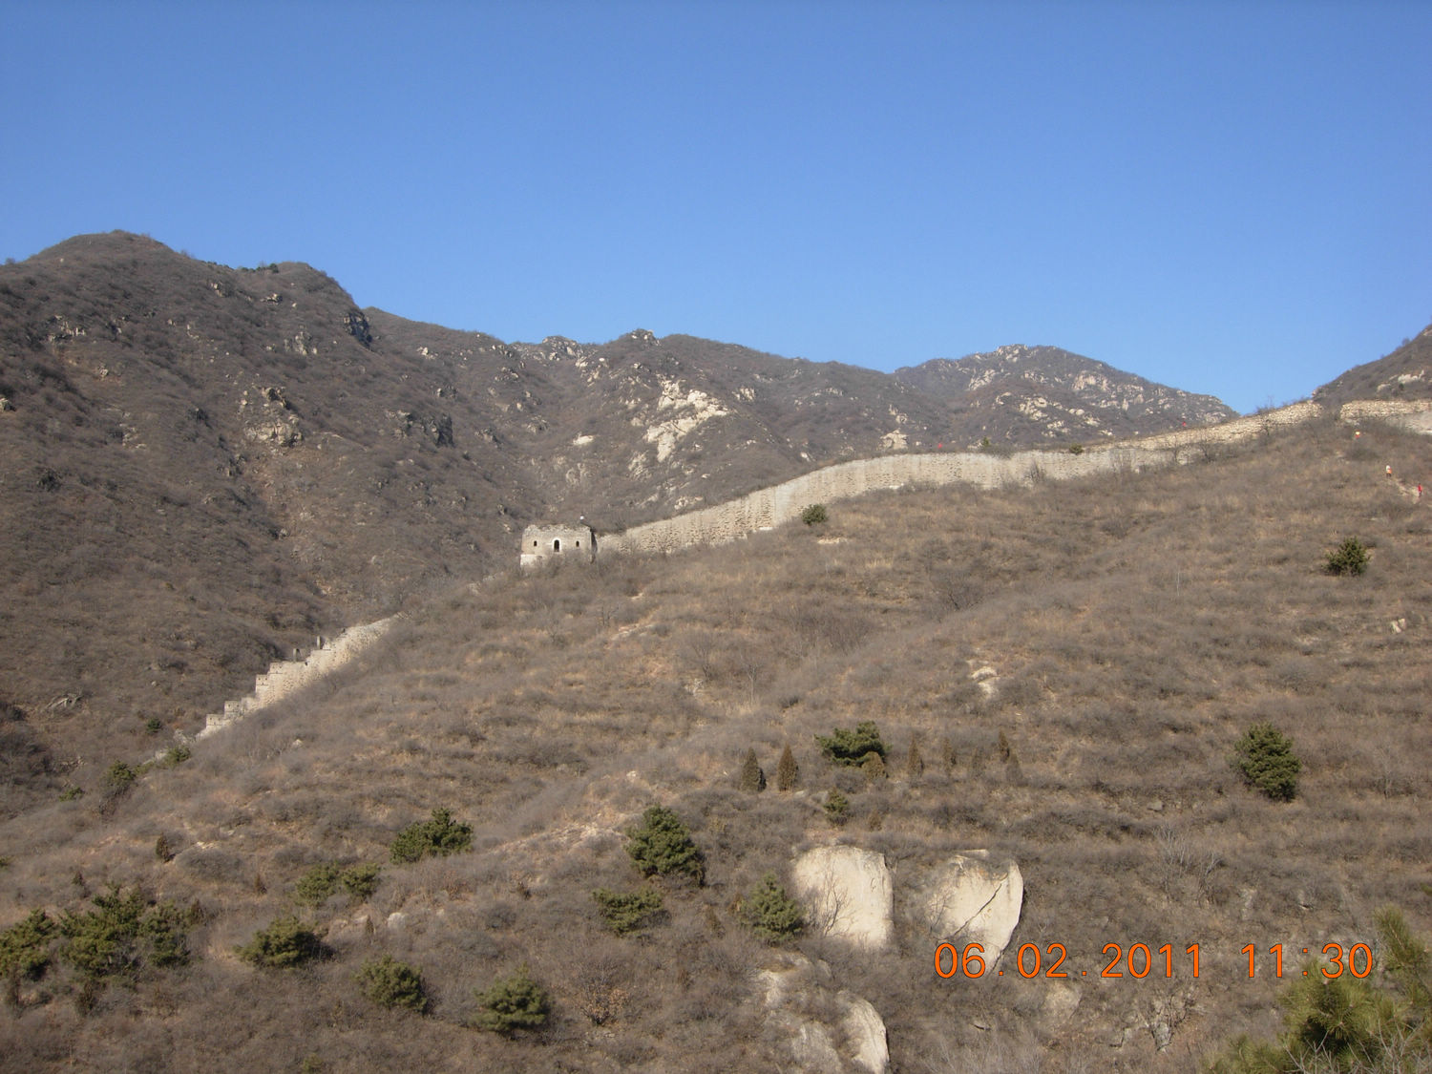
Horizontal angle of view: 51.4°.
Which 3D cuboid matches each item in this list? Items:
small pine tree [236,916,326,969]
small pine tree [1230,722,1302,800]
[{"bbox_3d":[-24.870,23.180,85.000,4.950,3.000,3.960,0,0,0],"label":"small pine tree"},{"bbox_3d":[36.220,14.800,98.000,4.500,5.230,4.270,0,0,0],"label":"small pine tree"}]

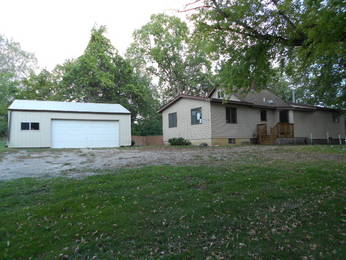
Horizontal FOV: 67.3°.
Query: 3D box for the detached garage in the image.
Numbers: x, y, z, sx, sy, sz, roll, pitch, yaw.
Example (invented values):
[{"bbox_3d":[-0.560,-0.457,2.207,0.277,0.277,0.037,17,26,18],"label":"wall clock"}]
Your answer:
[{"bbox_3d":[-8.804,-0.355,22.798,8.457,3.930,7.600,0,-5,-24],"label":"detached garage"}]

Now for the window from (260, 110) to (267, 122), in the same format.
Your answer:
[{"bbox_3d":[7.508,-1.133,21.506,0.730,0.950,0.100,1,-5,-34],"label":"window"}]

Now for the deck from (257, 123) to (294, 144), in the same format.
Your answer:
[{"bbox_3d":[8.345,0.360,21.035,2.752,1.637,1.500,1,-5,-34],"label":"deck"}]

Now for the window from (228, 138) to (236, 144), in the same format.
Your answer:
[{"bbox_3d":[4.389,0.848,19.185,0.820,0.420,0.100,1,-5,-34],"label":"window"}]

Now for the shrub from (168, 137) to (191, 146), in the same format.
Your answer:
[{"bbox_3d":[0.505,0.893,20.207,1.000,0.760,1.600,1,-5,-34],"label":"shrub"}]

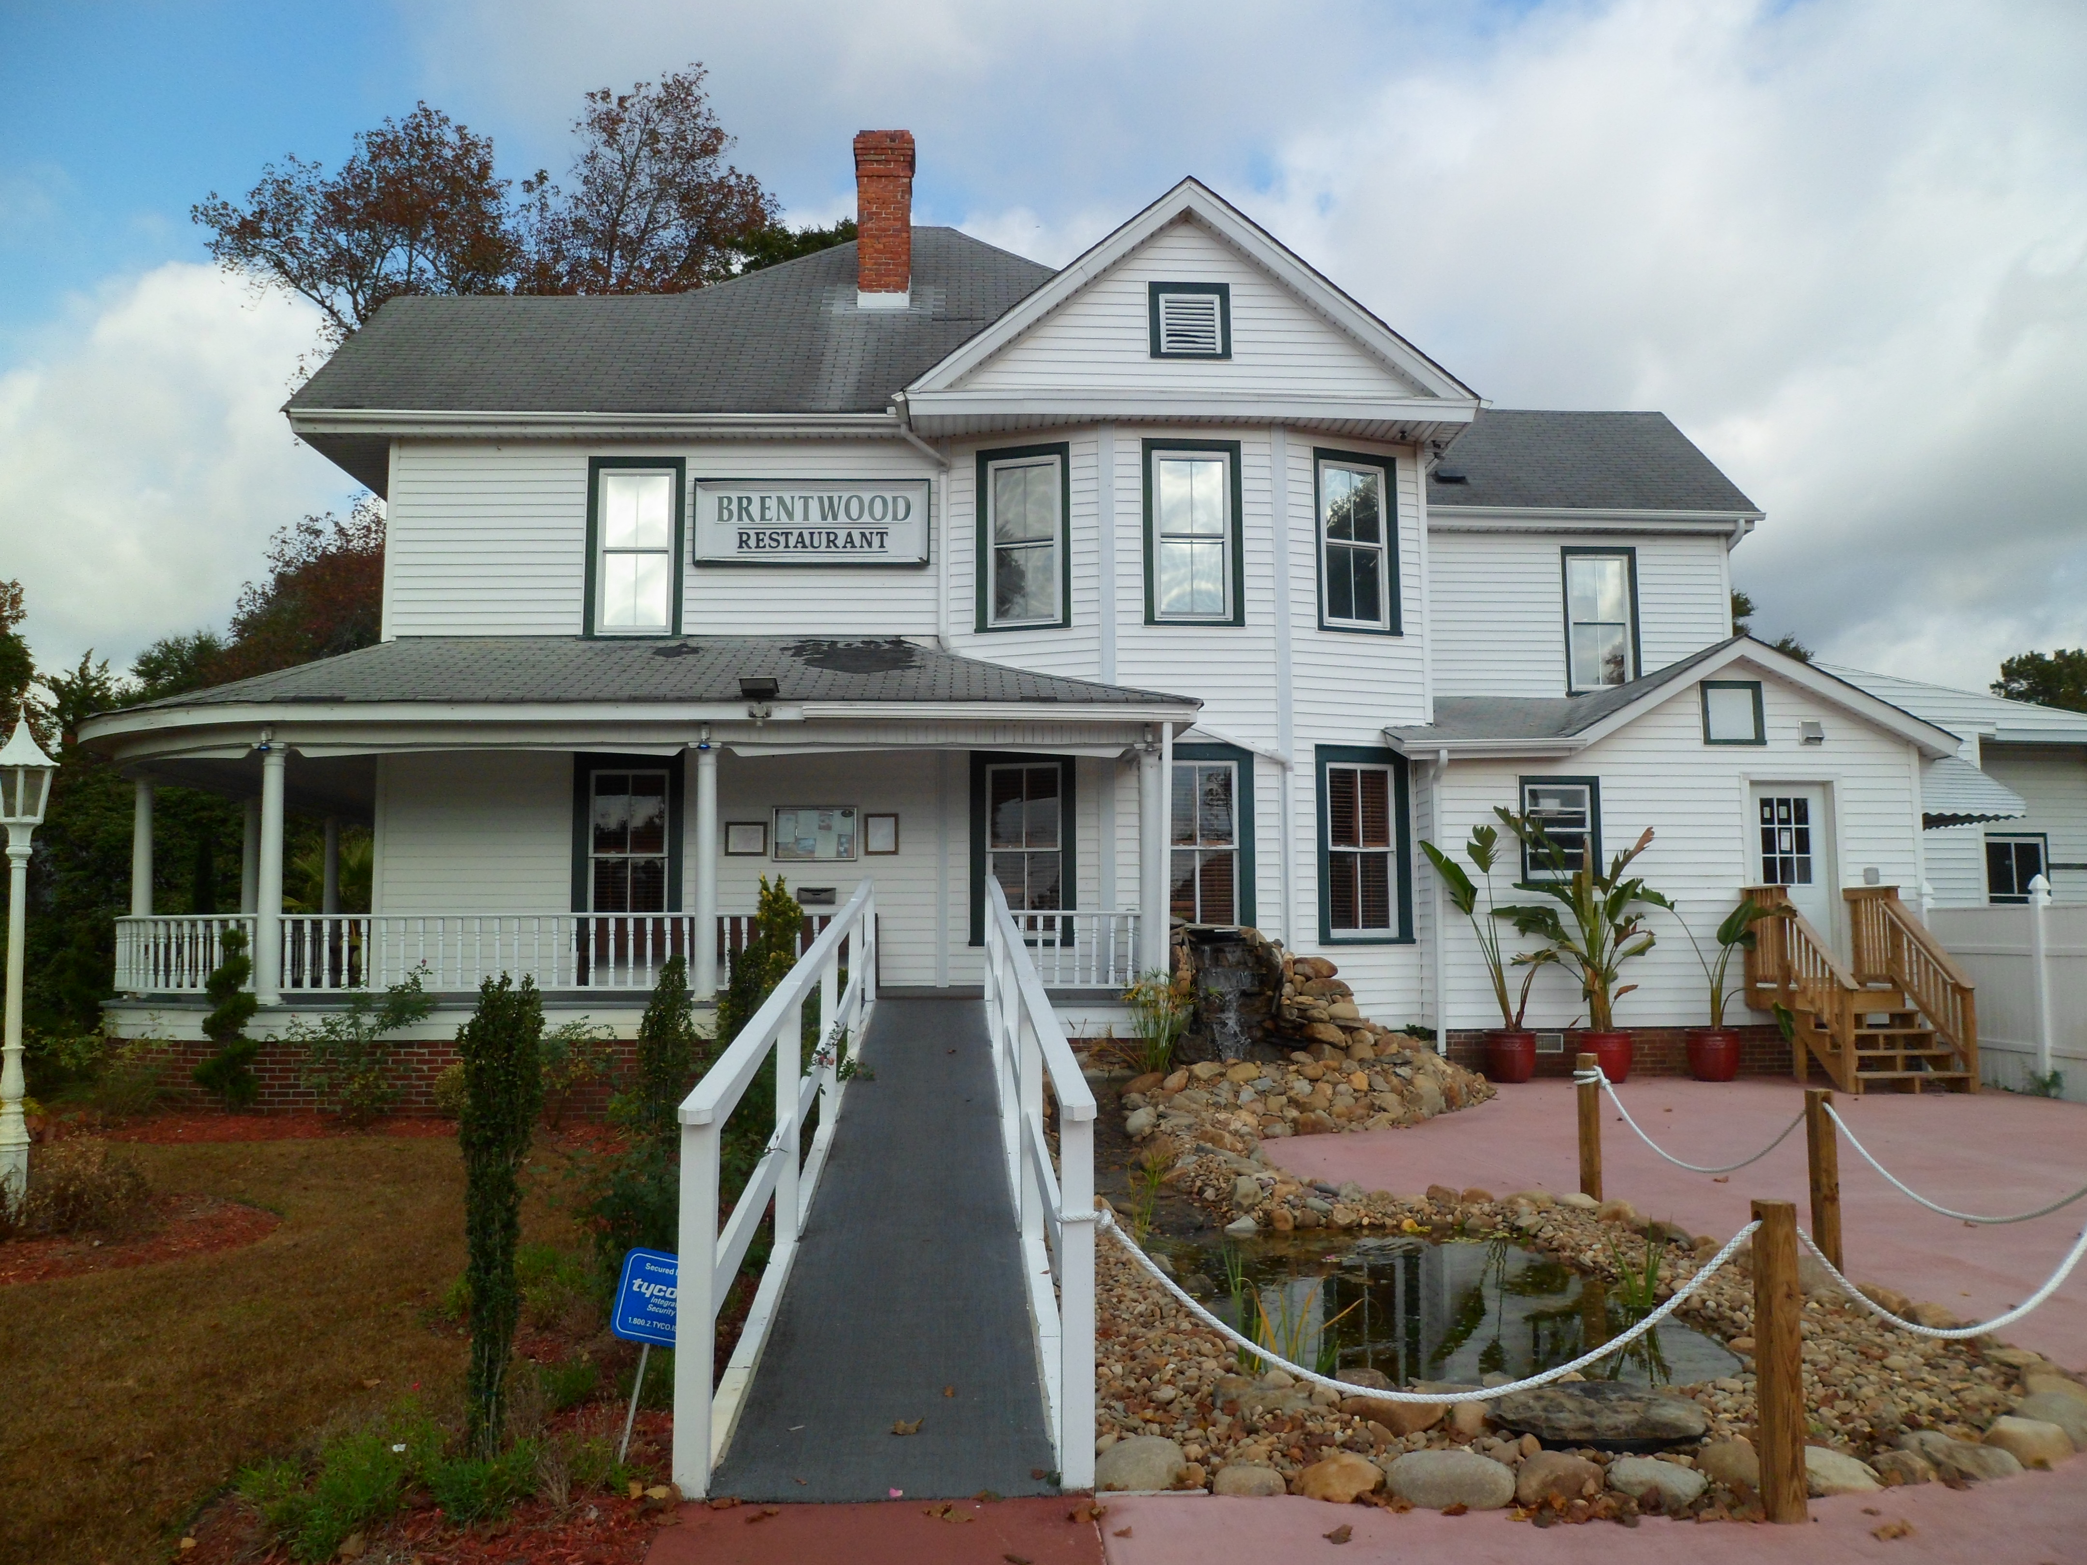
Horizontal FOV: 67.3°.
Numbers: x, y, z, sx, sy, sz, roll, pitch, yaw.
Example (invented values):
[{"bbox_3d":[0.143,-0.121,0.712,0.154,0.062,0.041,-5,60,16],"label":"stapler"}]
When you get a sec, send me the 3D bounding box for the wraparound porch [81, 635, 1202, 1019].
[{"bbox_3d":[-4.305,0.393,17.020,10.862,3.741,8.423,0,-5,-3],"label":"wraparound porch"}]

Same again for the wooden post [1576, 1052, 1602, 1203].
[{"bbox_3d":[3.032,1.934,8.707,0.100,0.838,0.100,-4,-6,36],"label":"wooden post"}]

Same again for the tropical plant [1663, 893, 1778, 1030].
[{"bbox_3d":[6.228,1.639,14.411,1.164,1.192,0.850,0,-5,0],"label":"tropical plant"}]

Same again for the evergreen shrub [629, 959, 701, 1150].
[{"bbox_3d":[-2.680,1.905,11.083,0.507,1.346,0.500,0,-5,0],"label":"evergreen shrub"}]

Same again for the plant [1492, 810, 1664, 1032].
[{"bbox_3d":[5.172,1.340,15.159,1.650,2.150,1.250,0,-6,-5],"label":"plant"}]

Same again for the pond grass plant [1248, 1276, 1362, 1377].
[{"bbox_3d":[0.934,1.941,5.596,0.407,0.352,0.320,0,-5,0],"label":"pond grass plant"}]

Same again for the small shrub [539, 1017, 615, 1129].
[{"bbox_3d":[-3.674,2.281,12.286,0.660,0.860,0.600,0,-6,-1],"label":"small shrub"}]

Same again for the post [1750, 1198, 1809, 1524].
[{"bbox_3d":[1.935,1.516,4.125,0.091,0.823,0.091,-1,-5,2],"label":"post"}]

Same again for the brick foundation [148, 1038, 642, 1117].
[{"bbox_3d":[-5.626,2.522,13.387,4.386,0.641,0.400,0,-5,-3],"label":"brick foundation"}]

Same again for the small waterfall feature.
[{"bbox_3d":[1.635,1.864,13.732,0.950,1.190,0.750,-1,-6,5],"label":"small waterfall feature"}]

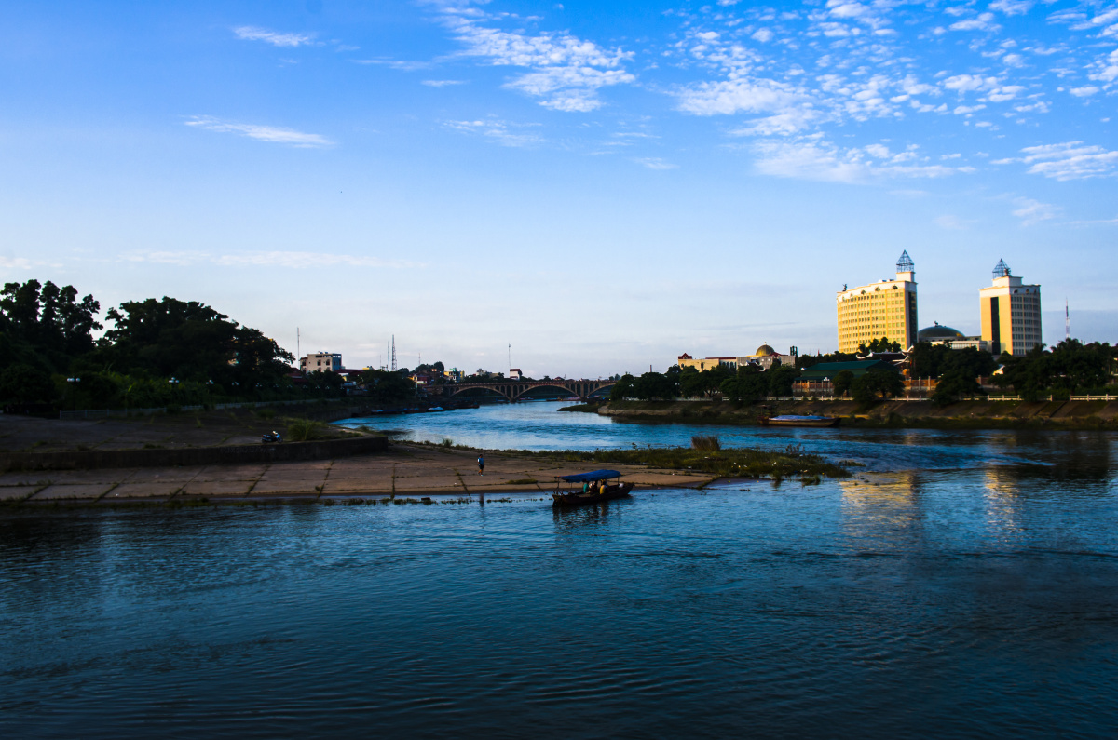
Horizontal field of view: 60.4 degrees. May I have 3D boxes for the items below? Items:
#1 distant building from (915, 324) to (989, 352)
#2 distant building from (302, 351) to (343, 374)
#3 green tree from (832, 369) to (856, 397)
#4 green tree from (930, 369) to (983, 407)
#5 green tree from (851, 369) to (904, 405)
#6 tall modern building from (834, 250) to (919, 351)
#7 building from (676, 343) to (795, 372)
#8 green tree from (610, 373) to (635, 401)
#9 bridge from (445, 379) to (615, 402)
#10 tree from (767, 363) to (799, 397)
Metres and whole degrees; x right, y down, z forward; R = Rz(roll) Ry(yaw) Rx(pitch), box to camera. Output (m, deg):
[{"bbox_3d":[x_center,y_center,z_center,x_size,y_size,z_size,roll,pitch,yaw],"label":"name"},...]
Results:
[{"bbox_3d":[185.490,-8.620,456.000,35.000,26.000,30.000,-2,-1,18],"label":"distant building"},{"bbox_3d":[-106.110,1.770,430.000,18.500,18.500,15.000,-1,-1,3],"label":"distant building"},{"bbox_3d":[58.060,2.990,196.000,5.000,6.400,5.000,-2,-1,16],"label":"green tree"},{"bbox_3d":[68.810,3.060,166.000,9.300,6.500,8.300,-2,-1,23],"label":"green tree"},{"bbox_3d":[60.930,3.120,184.000,10.200,6.700,8.800,-2,-1,18],"label":"green tree"},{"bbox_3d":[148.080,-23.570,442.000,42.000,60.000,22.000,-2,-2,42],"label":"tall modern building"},{"bbox_3d":[68.350,-1.610,370.000,45.000,17.000,25.000,-1,-1,5],"label":"building"},{"bbox_3d":[18.860,4.960,284.000,7.900,8.400,7.500,-1,-1,4],"label":"green tree"},{"bbox_3d":[-10.830,13.200,573.000,118.000,13.000,10.000,-2,-1,18],"label":"bridge"},{"bbox_3d":[49.640,2.310,212.000,7.200,8.300,7.000,-1,-1,13],"label":"tree"}]

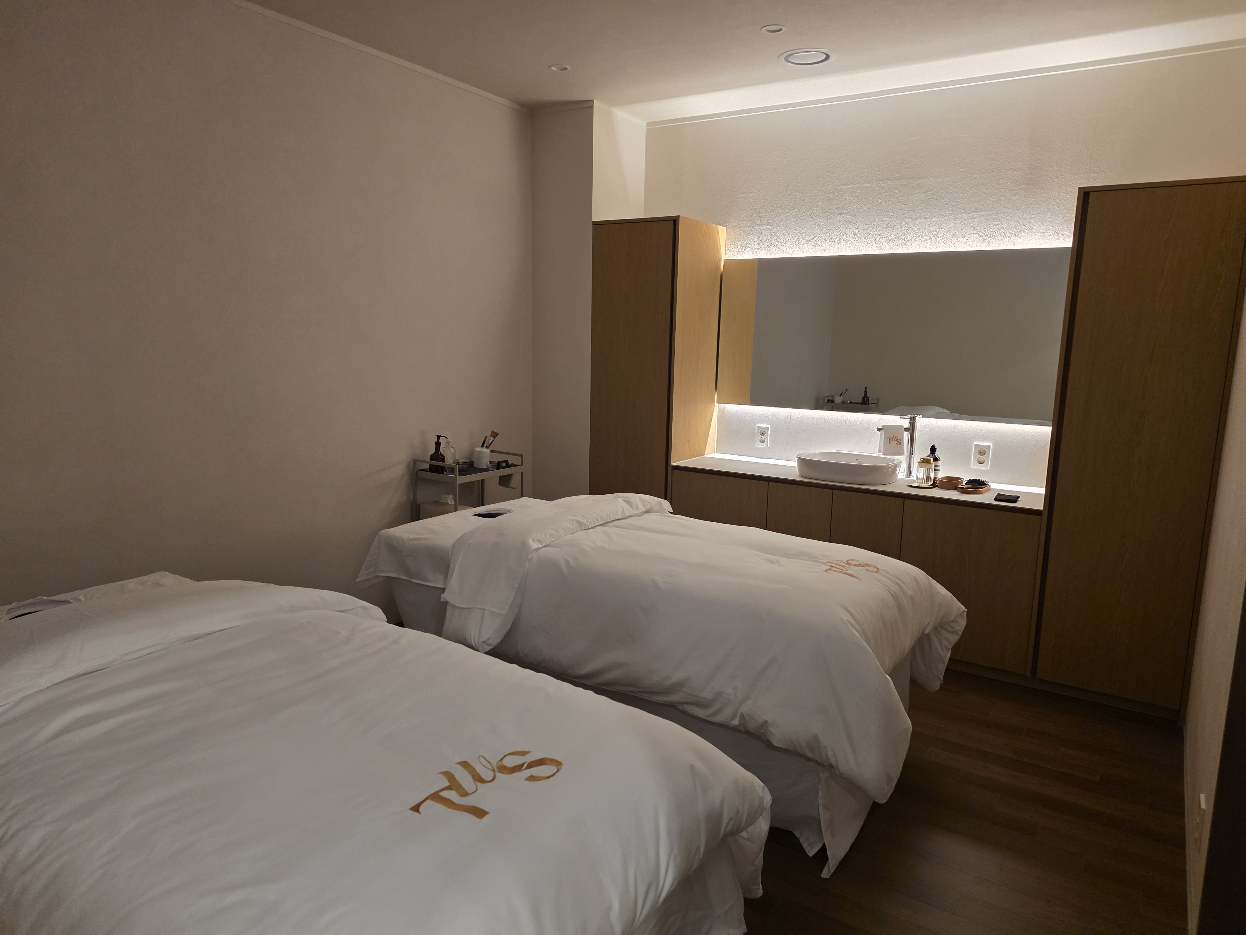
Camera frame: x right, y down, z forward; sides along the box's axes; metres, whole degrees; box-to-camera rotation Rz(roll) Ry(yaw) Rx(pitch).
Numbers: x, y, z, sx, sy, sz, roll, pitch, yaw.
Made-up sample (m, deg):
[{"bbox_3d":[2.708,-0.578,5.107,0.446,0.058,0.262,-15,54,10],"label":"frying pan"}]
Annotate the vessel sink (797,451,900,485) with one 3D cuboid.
[{"bbox_3d":[1.108,-0.003,4.095,0.485,0.104,0.380,7,12,33],"label":"vessel sink"}]

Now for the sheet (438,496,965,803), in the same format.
[{"bbox_3d":[0.278,0.504,2.909,1.615,0.530,1.090,7,12,33],"label":"sheet"}]

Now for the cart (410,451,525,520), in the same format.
[{"bbox_3d":[-0.783,0.357,4.245,0.320,0.835,0.500,7,12,33],"label":"cart"}]

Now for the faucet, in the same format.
[{"bbox_3d":[1.357,-0.102,4.096,0.205,0.306,0.050,0,10,-5],"label":"faucet"}]

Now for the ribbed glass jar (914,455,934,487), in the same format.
[{"bbox_3d":[1.442,0.017,3.948,0.084,0.127,0.084,7,12,33],"label":"ribbed glass jar"}]

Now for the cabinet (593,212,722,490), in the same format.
[{"bbox_3d":[0.190,-0.317,4.685,0.536,2.042,0.525,7,12,33],"label":"cabinet"}]

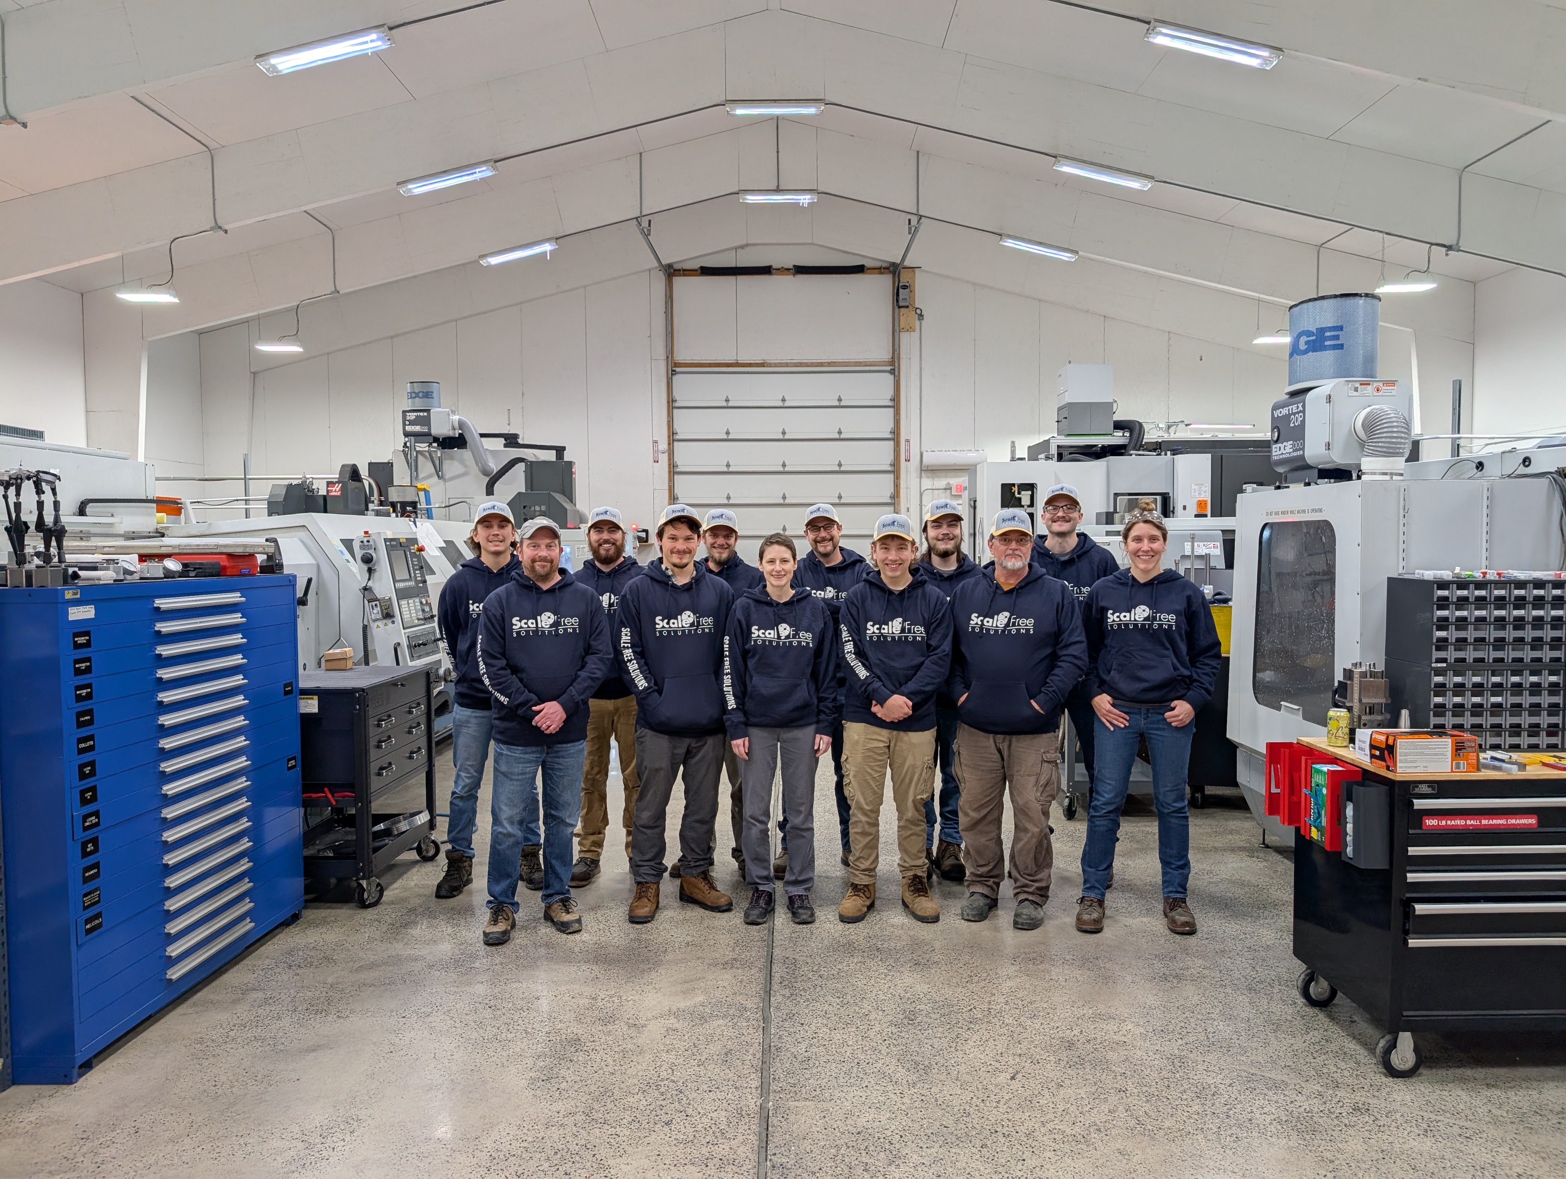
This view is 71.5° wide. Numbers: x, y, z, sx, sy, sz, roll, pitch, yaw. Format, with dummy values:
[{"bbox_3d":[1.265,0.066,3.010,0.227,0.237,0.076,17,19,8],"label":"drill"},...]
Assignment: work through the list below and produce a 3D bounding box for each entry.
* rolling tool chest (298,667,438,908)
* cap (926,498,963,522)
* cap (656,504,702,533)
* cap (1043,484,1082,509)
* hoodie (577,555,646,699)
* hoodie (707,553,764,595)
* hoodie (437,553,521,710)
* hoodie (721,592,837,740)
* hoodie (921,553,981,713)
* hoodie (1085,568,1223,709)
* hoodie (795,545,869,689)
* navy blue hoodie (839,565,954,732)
[{"bbox_3d":[-2.102,0.923,5.343,0.520,0.990,0.850,0,2,3],"label":"rolling tool chest"},{"bbox_3d":[0.780,-0.384,5.250,0.180,0.120,0.260,0,3,1],"label":"cap"},{"bbox_3d":[-0.450,-0.311,4.730,0.190,0.130,0.260,-1,3,-13],"label":"cap"},{"bbox_3d":[1.334,-0.444,5.190,0.185,0.135,0.265,1,3,14],"label":"cap"},{"bbox_3d":[-0.859,0.183,5.320,0.540,0.710,0.330,0,3,-6],"label":"hoodie"},{"bbox_3d":[-0.316,0.184,5.456,0.560,0.730,0.330,0,2,-2],"label":"hoodie"},{"bbox_3d":[-1.386,0.199,5.207,0.530,0.740,0.350,-1,3,-12],"label":"hoodie"},{"bbox_3d":[-0.011,0.329,4.790,0.505,0.670,0.290,0,3,-2],"label":"hoodie"},{"bbox_3d":[0.801,0.204,5.330,0.540,0.750,0.320,0,3,6],"label":"hoodie"},{"bbox_3d":[1.579,0.210,4.669,0.565,0.595,0.340,1,3,17],"label":"hoodie"},{"bbox_3d":[0.236,0.150,5.455,0.560,0.740,0.330,0,2,2],"label":"hoodie"},{"bbox_3d":[0.500,0.262,4.800,0.510,0.730,0.350,0,3,3],"label":"navy blue hoodie"}]

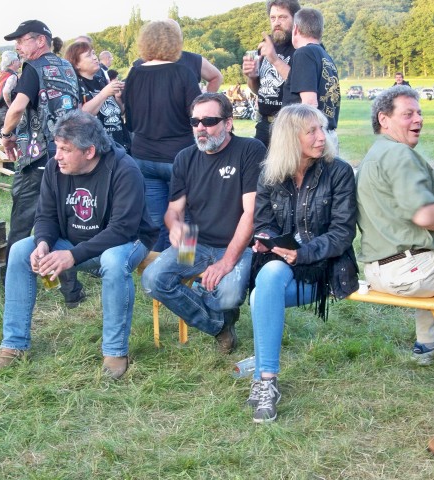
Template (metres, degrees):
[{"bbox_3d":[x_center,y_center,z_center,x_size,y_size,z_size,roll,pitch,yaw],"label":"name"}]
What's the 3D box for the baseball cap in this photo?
[{"bbox_3d":[-1.121,-1.244,5.500,0.280,0.130,0.185,1,10,8],"label":"baseball cap"}]

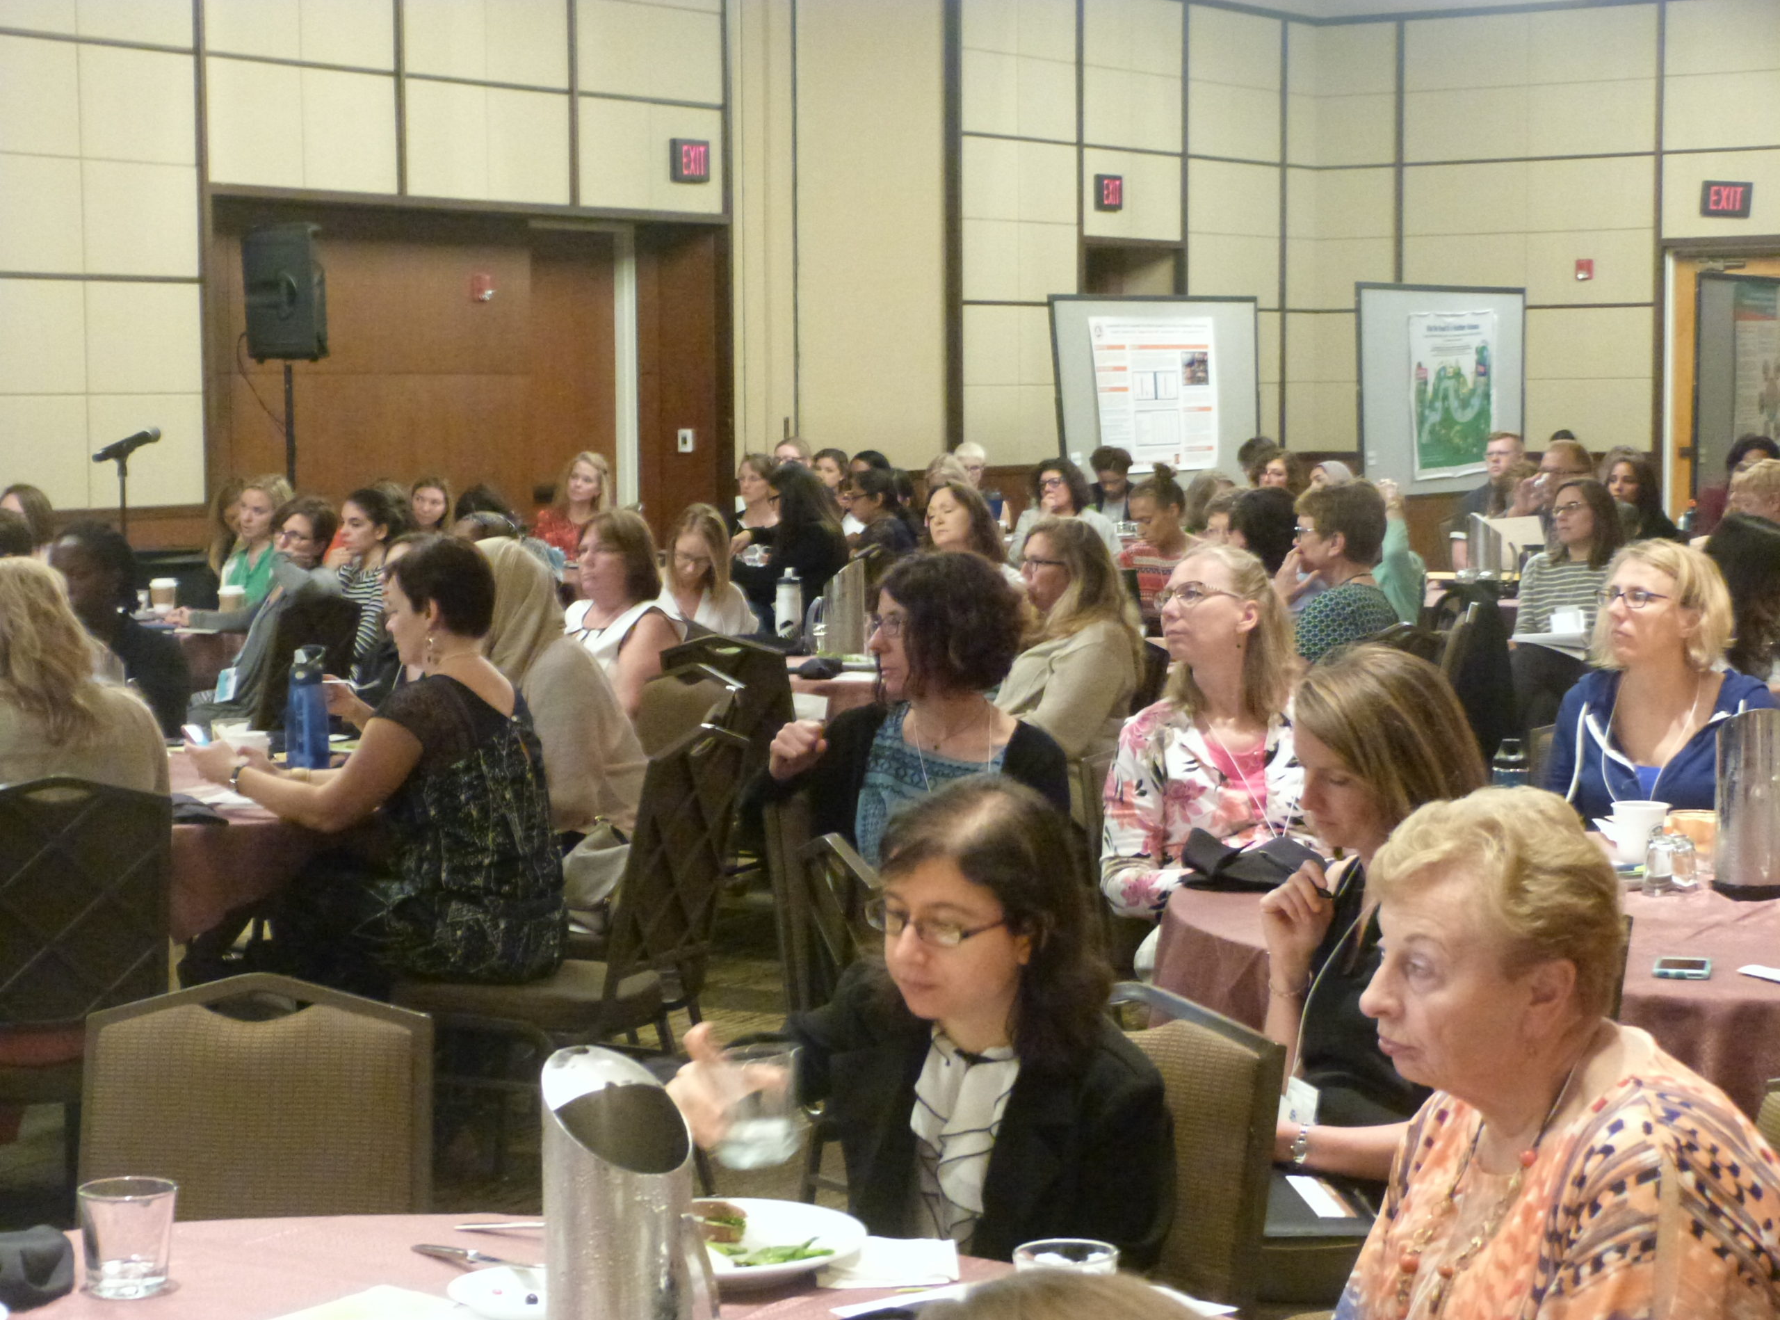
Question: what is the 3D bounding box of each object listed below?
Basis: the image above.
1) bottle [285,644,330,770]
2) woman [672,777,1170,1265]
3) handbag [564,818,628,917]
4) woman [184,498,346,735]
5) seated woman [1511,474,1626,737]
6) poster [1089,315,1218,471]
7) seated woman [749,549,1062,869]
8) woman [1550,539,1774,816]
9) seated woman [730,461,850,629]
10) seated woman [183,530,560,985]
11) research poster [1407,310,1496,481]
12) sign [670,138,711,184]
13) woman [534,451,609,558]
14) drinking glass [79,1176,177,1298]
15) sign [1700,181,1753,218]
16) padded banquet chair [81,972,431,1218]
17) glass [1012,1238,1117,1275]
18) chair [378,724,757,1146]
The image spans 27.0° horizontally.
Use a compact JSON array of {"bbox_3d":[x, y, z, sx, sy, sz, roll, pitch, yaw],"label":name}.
[{"bbox_3d":[-1.258,0.107,7.976,0.090,0.275,0.090,-2,4,-17],"label":"bottle"},{"bbox_3d":[0.010,0.703,3.850,0.520,1.190,0.740,2,5,30],"label":"woman"},{"bbox_3d":[-0.591,0.421,7.642,0.270,0.210,0.140,1,4,14],"label":"handbag"},{"bbox_3d":[-1.923,0.122,11.418,0.750,1.270,0.500,1,5,23],"label":"woman"},{"bbox_3d":[2.120,0.031,11.950,0.500,1.220,0.780,3,5,33],"label":"seated woman"},{"bbox_3d":[1.517,-1.521,21.200,1.020,0.890,0.020,-4,1,-43],"label":"poster"},{"bbox_3d":[0.040,0.462,6.450,0.580,1.260,0.720,0,5,9],"label":"seated woman"},{"bbox_3d":[1.420,0.427,6.867,0.500,1.280,0.820,1,4,18],"label":"woman"},{"bbox_3d":[-0.482,-0.089,13.467,0.720,1.270,0.470,3,5,37],"label":"seated woman"},{"bbox_3d":[-0.980,0.427,6.970,0.830,1.270,0.500,2,5,29],"label":"seated woman"},{"bbox_3d":[3.160,-1.488,20.800,0.020,0.914,1.180,0,4,32],"label":"research poster"},{"bbox_3d":[-1.079,-2.678,19.913,0.050,0.225,0.330,2,5,31],"label":"sign"},{"bbox_3d":[-1.460,-0.271,16.169,0.480,1.270,0.750,2,5,27],"label":"woman"},{"bbox_3d":[-0.705,0.534,3.421,0.090,0.094,0.090,0,4,0],"label":"drinking glass"},{"bbox_3d":[5.110,-2.807,22.600,0.315,0.220,0.060,7,8,34],"label":"sign"},{"bbox_3d":[-0.715,0.836,4.070,0.450,0.900,0.580,-1,5,-2],"label":"padded banquet chair"},{"bbox_3d":[0.149,0.547,3.134,0.089,0.092,0.089,0,5,0],"label":"glass"},{"bbox_3d":[-0.585,0.586,7.291,0.590,0.930,0.440,2,5,25],"label":"chair"}]

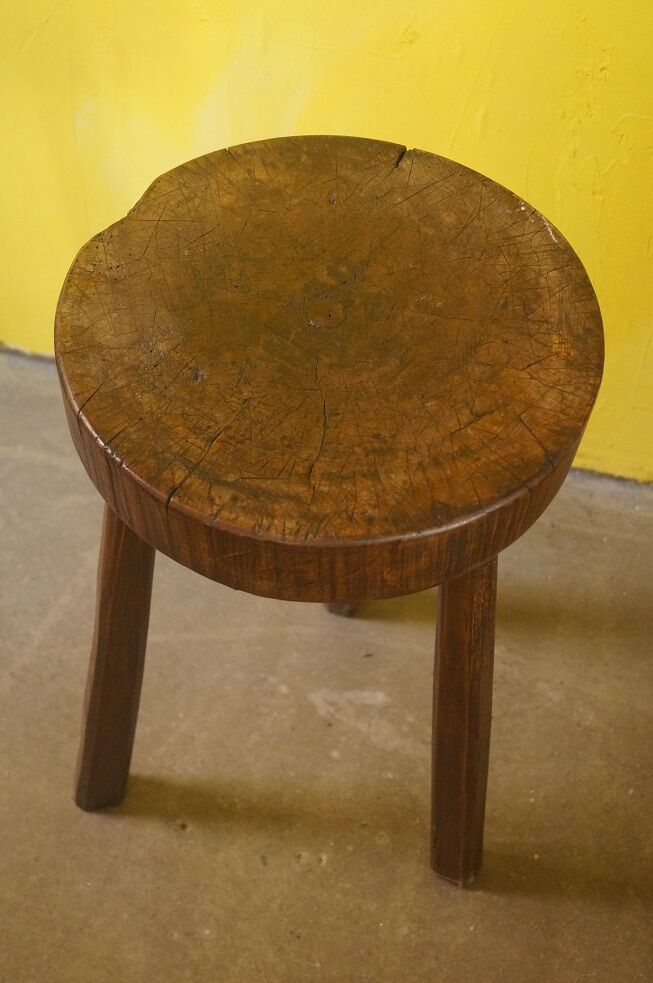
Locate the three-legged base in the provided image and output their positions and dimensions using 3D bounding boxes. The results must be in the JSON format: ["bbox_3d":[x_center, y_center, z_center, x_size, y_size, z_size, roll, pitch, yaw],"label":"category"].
[{"bbox_3d":[-0.007,0.042,0.964,0.308,0.406,0.248,10,51,4],"label":"three-legged base"}]

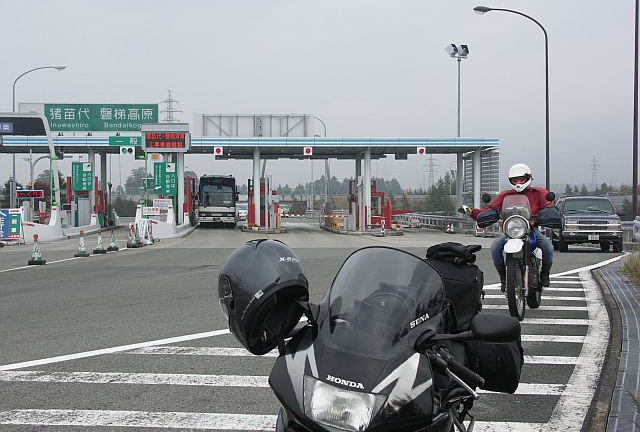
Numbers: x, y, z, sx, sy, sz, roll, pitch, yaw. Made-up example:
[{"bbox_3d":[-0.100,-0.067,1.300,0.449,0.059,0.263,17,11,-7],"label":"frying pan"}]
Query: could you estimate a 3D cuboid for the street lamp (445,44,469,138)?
[{"bbox_3d":[9.473,-5.578,82.000,1.100,12.600,1.300,0,1,-37],"label":"street lamp"}]

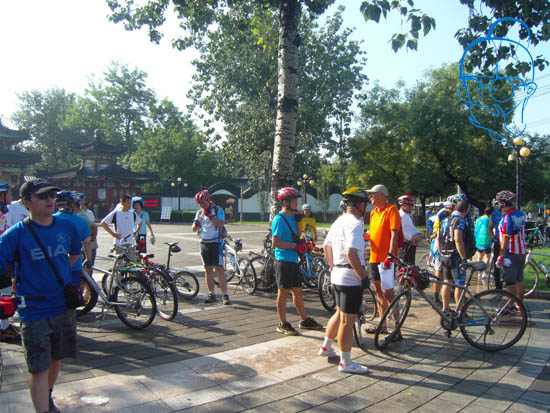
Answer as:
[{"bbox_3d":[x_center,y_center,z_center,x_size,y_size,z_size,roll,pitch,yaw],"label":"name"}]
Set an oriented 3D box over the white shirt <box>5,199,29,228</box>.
[{"bbox_3d":[-3.645,0.273,6.400,0.500,0.680,0.320,0,0,37],"label":"white shirt"}]

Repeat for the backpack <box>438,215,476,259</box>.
[{"bbox_3d":[2.620,0.404,6.400,0.480,0.580,0.380,0,0,30],"label":"backpack"}]

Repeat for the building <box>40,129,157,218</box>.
[{"bbox_3d":[-18.900,-3.300,47.500,12.400,9.900,10.500,0,0,-11],"label":"building"}]

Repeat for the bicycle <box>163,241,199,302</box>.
[{"bbox_3d":[-1.950,1.040,7.420,1.500,1.040,0.550,0,0,0],"label":"bicycle"}]

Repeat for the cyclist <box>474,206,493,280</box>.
[{"bbox_3d":[4.461,0.768,9.500,0.440,1.600,0.320,0,0,20],"label":"cyclist"}]

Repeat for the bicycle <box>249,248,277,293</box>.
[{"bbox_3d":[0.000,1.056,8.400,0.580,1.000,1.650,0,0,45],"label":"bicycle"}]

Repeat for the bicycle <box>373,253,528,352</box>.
[{"bbox_3d":[1.910,1.061,4.870,1.640,1.020,0.540,0,0,6],"label":"bicycle"}]

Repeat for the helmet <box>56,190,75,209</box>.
[{"bbox_3d":[-2.548,-0.091,5.400,0.210,0.180,0.280,0,0,-12],"label":"helmet"}]

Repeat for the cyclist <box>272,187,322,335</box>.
[{"bbox_3d":[0.280,0.668,5.600,0.560,1.800,0.520,0,0,22],"label":"cyclist"}]

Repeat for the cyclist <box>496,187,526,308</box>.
[{"bbox_3d":[3.580,0.700,6.750,0.450,1.820,0.540,0,0,35],"label":"cyclist"}]

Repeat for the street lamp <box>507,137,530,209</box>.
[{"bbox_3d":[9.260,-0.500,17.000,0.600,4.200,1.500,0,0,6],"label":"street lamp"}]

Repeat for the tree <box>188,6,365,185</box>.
[{"bbox_3d":[0.111,-6.821,33.000,13.000,16.200,12.000,0,0,0],"label":"tree"}]

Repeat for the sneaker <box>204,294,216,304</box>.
[{"bbox_3d":[-1.046,1.506,7.220,0.110,0.110,0.280,0,0,38],"label":"sneaker"}]

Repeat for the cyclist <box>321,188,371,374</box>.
[{"bbox_3d":[0.705,0.730,4.450,0.450,1.760,0.550,0,0,-40],"label":"cyclist"}]

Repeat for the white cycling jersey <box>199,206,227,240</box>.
[{"bbox_3d":[-1.020,0.265,7.150,0.480,0.600,0.320,1,2,25],"label":"white cycling jersey"}]

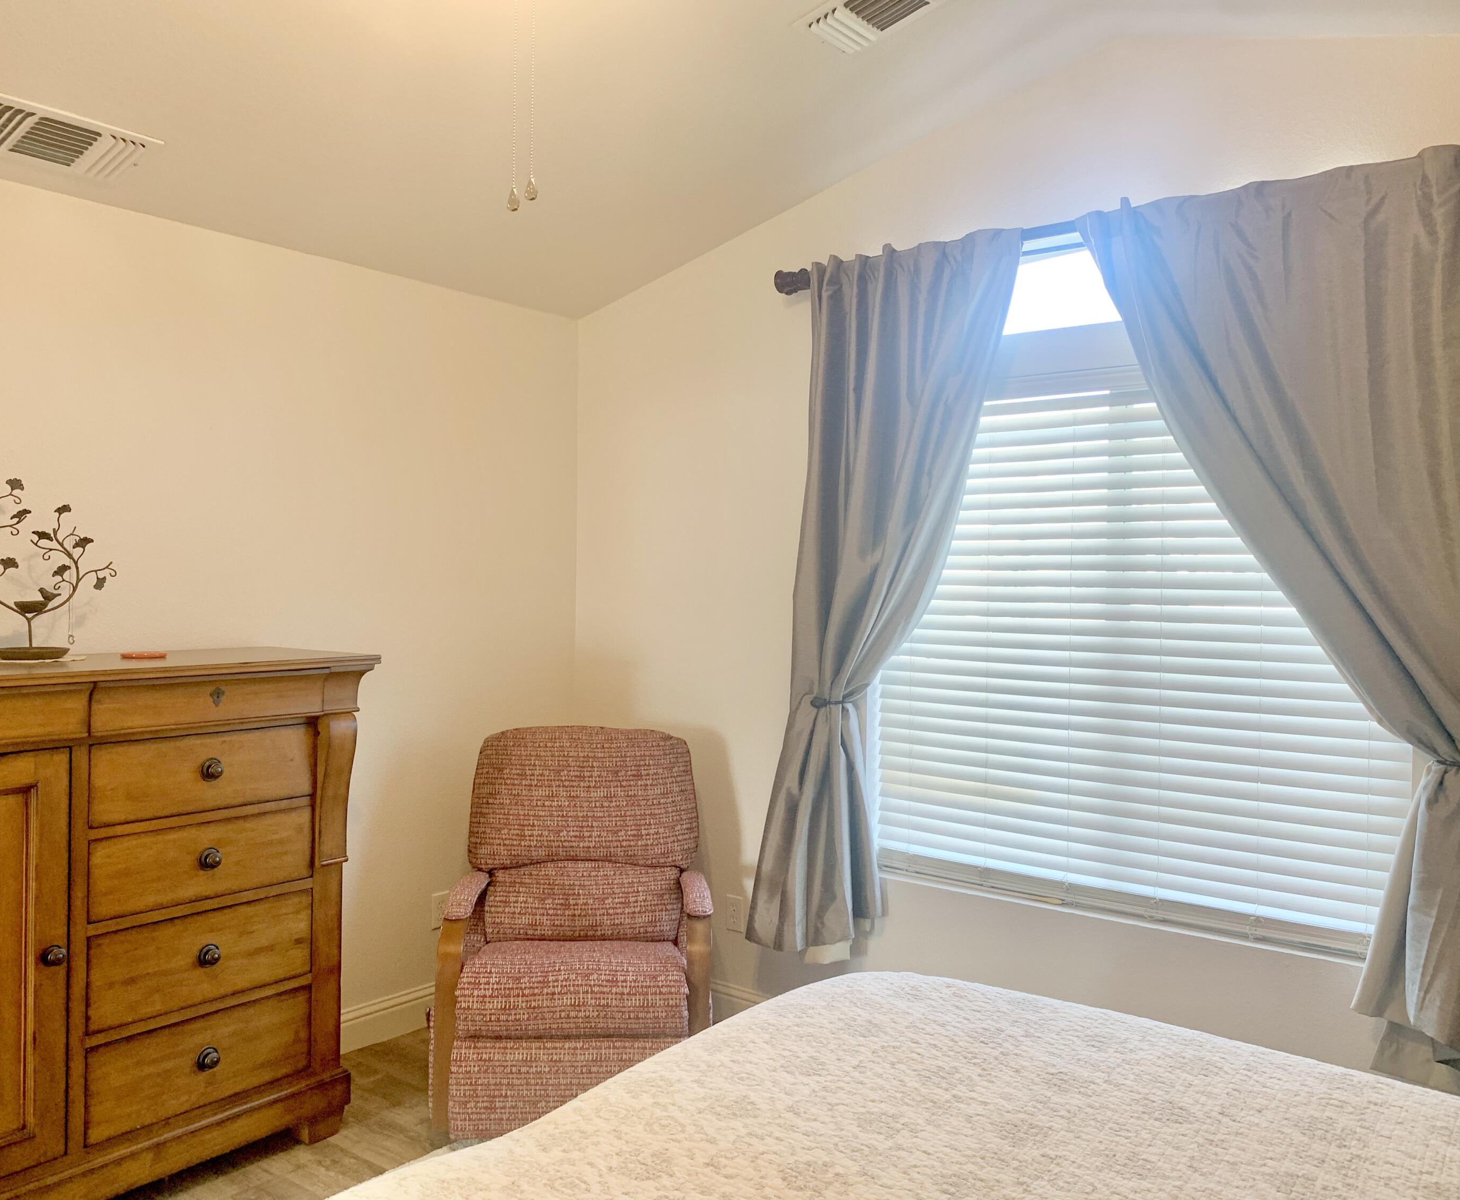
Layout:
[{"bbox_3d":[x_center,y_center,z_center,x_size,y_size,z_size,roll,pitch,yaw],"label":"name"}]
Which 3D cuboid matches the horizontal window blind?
[{"bbox_3d":[1.036,0.109,3.254,1.450,1.465,0.060,2,1,38],"label":"horizontal window blind"}]

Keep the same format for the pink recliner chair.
[{"bbox_3d":[-0.438,0.910,3.565,0.750,1.010,0.870,1,1,-4],"label":"pink recliner chair"}]

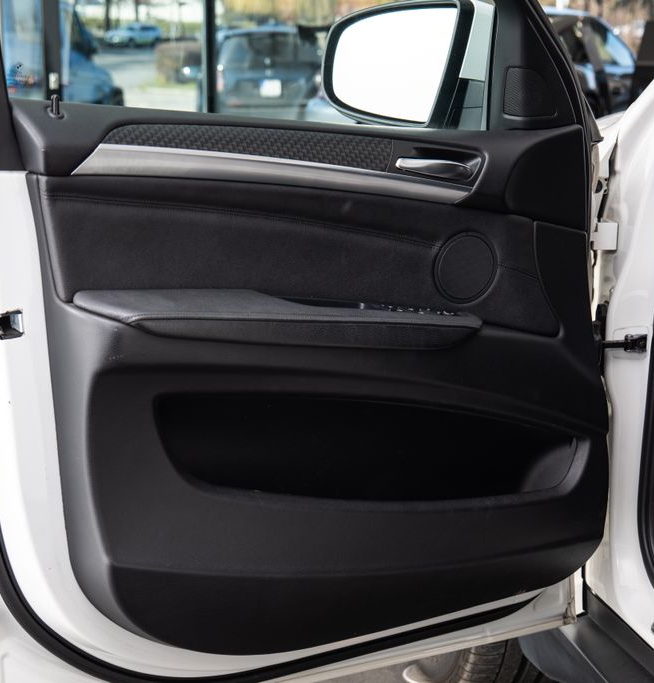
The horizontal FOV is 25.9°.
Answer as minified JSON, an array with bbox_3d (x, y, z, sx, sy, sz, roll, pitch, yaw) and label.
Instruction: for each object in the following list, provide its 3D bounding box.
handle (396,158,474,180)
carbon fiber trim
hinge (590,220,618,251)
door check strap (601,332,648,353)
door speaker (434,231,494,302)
[{"bbox_3d":[0.159,-0.254,2.097,0.127,0.030,0.030,0,7,-27],"label":"handle"},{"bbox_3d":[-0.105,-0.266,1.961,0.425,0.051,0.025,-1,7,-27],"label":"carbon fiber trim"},{"bbox_3d":[0.445,-0.170,2.290,0.045,0.050,0.045,-1,8,-6],"label":"hinge"},{"bbox_3d":[0.475,0.002,2.270,0.073,0.030,0.030,-1,8,-6],"label":"door check strap"},{"bbox_3d":[0.205,-0.110,2.134,0.108,0.108,0.025,-5,14,-26],"label":"door speaker"}]

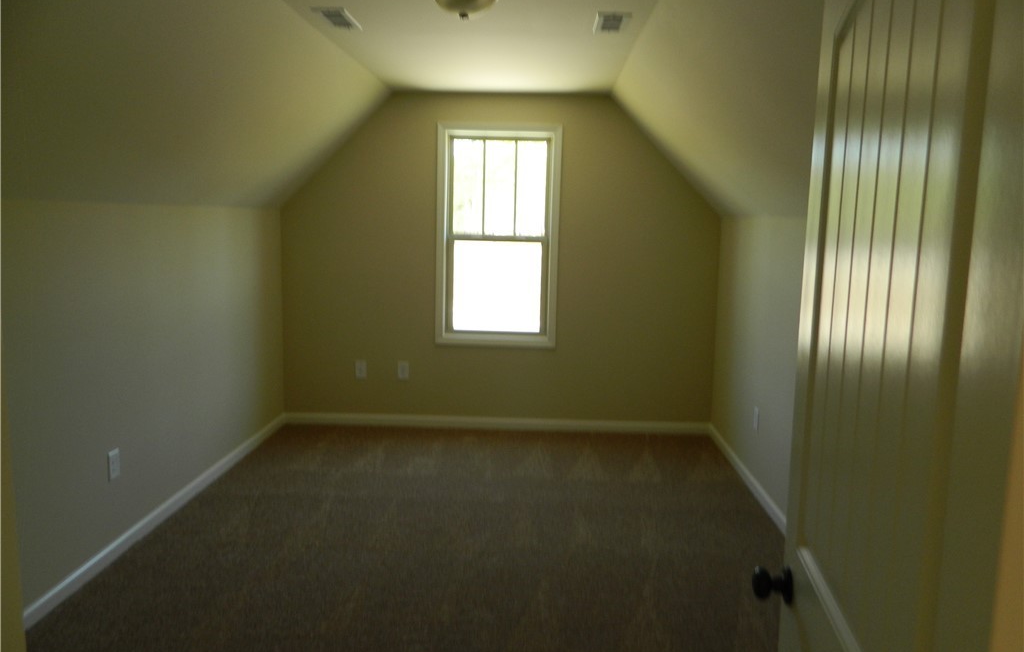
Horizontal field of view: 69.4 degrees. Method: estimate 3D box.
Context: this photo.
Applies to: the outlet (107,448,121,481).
[{"bbox_3d":[-1.773,0.619,3.306,0.012,0.122,0.078,1,8,2],"label":"outlet"}]

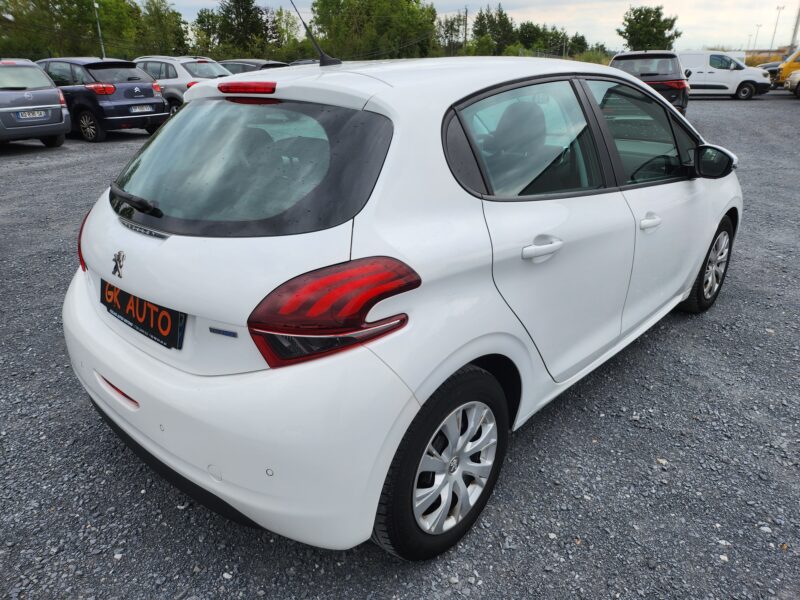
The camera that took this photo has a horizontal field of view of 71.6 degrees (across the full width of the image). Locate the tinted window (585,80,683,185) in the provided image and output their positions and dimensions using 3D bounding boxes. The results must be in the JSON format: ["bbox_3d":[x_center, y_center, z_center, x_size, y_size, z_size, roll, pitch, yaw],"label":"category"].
[{"bbox_3d":[0.964,-0.674,2.201,0.680,0.410,0.060,-22,4,-43],"label":"tinted window"}]

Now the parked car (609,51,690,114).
[{"bbox_3d":[6.178,-5.391,14.034,1.840,1.650,4.600,9,24,23],"label":"parked car"}]

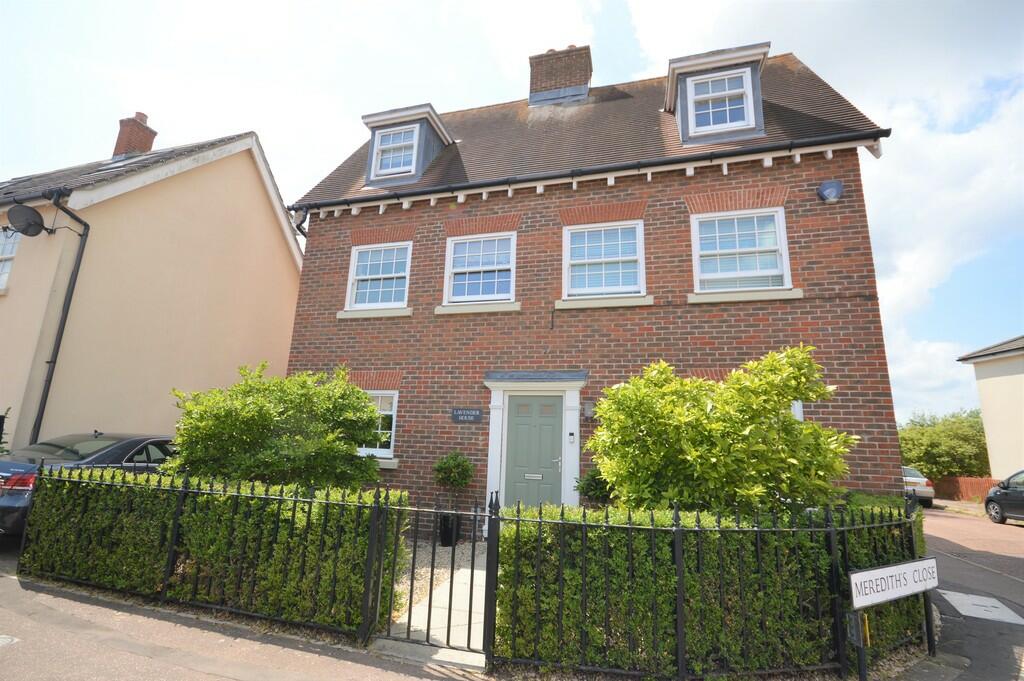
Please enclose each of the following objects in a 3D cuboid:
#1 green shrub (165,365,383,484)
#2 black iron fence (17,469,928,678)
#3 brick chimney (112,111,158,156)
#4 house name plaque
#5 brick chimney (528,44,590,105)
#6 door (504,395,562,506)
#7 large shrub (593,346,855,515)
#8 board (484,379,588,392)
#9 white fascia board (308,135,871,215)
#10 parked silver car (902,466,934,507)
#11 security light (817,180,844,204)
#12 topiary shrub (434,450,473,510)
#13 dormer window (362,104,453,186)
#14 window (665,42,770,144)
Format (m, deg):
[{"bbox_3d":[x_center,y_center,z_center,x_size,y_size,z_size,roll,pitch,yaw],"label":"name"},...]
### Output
[{"bbox_3d":[-3.000,1.468,5.439,2.650,2.200,1.750,-1,-12,16],"label":"green shrub"},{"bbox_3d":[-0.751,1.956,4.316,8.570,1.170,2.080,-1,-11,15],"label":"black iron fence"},{"bbox_3d":[-10.561,-5.705,12.005,0.620,1.550,0.620,-1,-11,15],"label":"brick chimney"},{"bbox_3d":[-0.673,1.137,6.427,0.475,0.190,0.025,-1,-12,16],"label":"house name plaque"},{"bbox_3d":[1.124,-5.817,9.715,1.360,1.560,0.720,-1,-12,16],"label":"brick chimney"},{"bbox_3d":[0.314,1.789,6.083,0.830,1.990,0.060,-1,-12,16],"label":"door"},{"bbox_3d":[2.039,1.322,4.336,2.300,2.400,1.750,-1,-12,16],"label":"large shrub"},{"bbox_3d":[0.318,0.666,6.202,1.530,0.180,0.170,-1,-11,15],"label":"board"},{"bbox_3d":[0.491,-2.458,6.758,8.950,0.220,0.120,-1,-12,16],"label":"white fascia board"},{"bbox_3d":[16.241,6.186,18.515,1.760,1.440,4.450,-4,-12,27],"label":"parked silver car"},{"bbox_3d":[4.247,-1.957,5.675,0.260,0.320,0.110,-1,-11,15],"label":"security light"},{"bbox_3d":[-0.831,1.953,6.021,0.610,0.780,0.610,2,-11,0],"label":"topiary shrub"},{"bbox_3d":[-2.020,-3.410,8.169,1.420,1.450,1.050,-1,-12,16],"label":"dormer window"},{"bbox_3d":[3.143,-3.442,6.605,1.350,1.380,1.030,-1,-11,15],"label":"window"}]

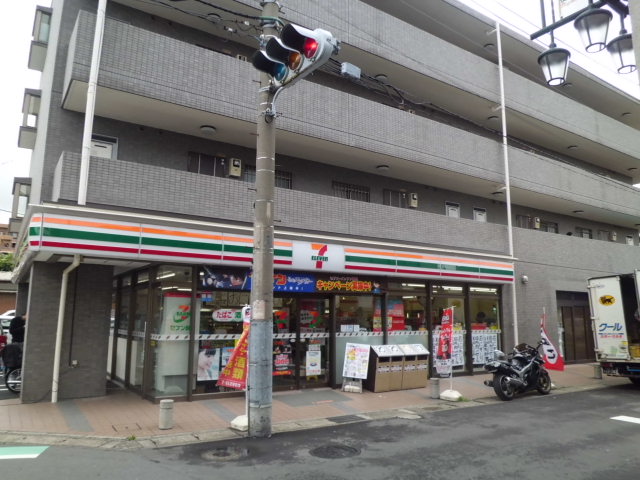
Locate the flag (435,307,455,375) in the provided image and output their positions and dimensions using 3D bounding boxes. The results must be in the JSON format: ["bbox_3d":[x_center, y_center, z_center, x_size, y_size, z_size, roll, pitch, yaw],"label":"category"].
[{"bbox_3d":[2.665,2.198,10.408,0.120,1.431,0.450,6,-12,-32],"label":"flag"}]

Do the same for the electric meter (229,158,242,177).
[{"bbox_3d":[-2.269,-1.946,12.954,0.240,0.440,0.130,6,-12,-32],"label":"electric meter"}]

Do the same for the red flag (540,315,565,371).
[{"bbox_3d":[5.778,2.514,11.905,0.140,1.329,0.520,6,-12,-32],"label":"red flag"}]

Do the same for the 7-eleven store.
[{"bbox_3d":[-1.641,2.331,14.890,13.152,3.542,8.193,6,-12,-32],"label":"7-eleven store"}]

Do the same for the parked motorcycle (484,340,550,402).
[{"bbox_3d":[4.289,2.800,10.444,2.100,1.130,0.720,7,-12,-35],"label":"parked motorcycle"}]

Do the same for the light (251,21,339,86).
[{"bbox_3d":[-0.379,-2.391,6.347,0.550,0.420,1.220,6,-12,-32],"label":"light"}]

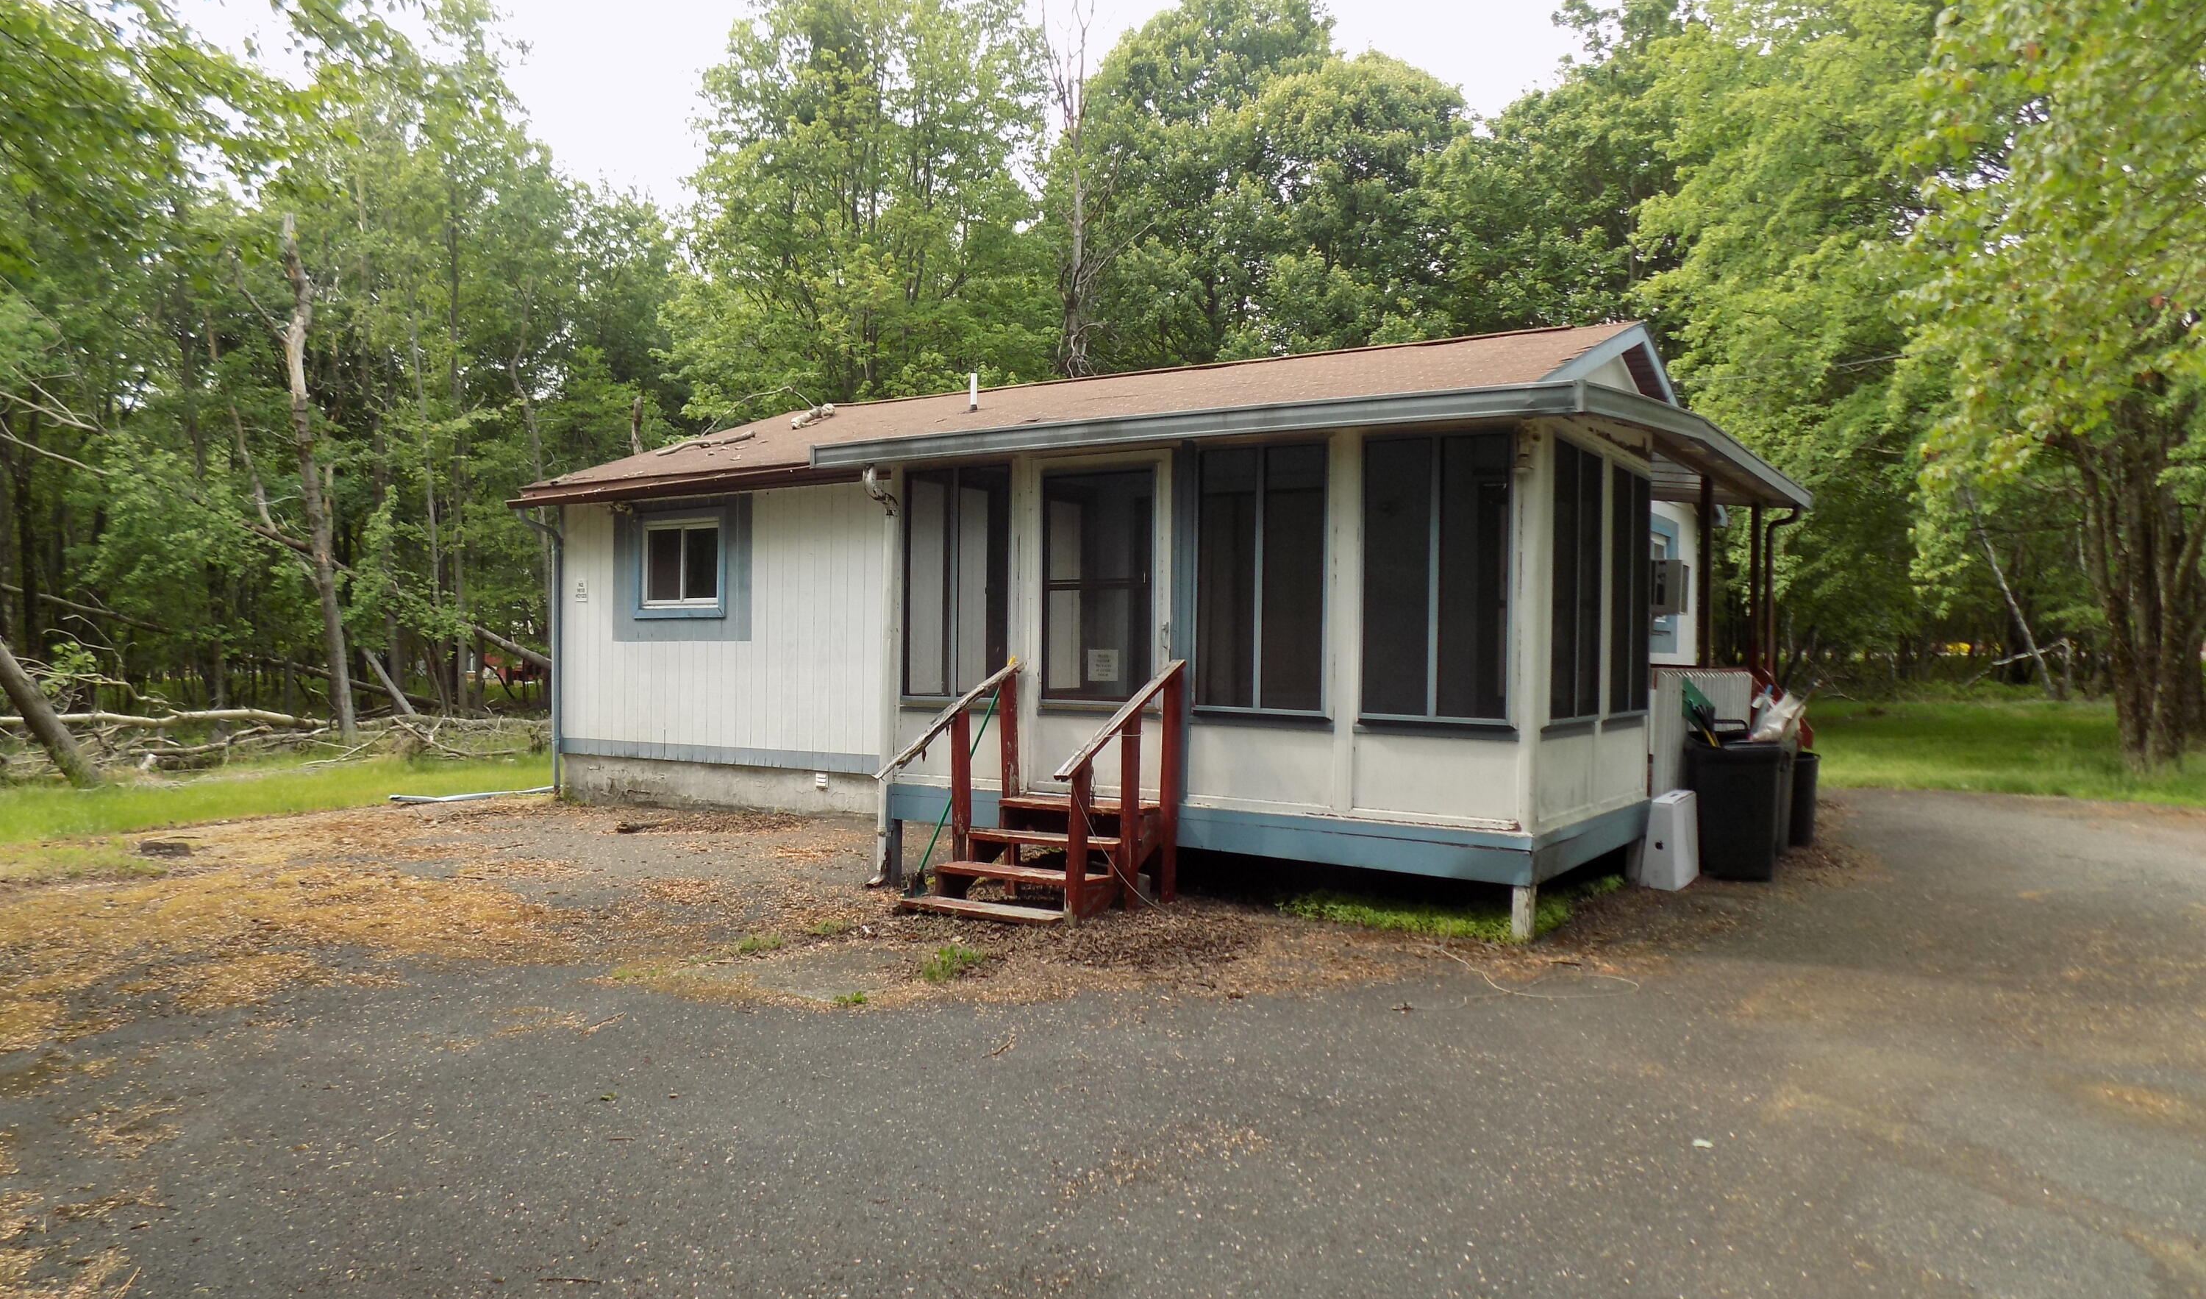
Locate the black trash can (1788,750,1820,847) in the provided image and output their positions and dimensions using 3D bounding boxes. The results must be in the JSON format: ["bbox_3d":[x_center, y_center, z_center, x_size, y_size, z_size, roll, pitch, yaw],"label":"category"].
[{"bbox_3d":[5.414,1.180,11.576,0.500,0.710,0.500,1,0,25],"label":"black trash can"}]

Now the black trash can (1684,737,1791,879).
[{"bbox_3d":[4.279,1.056,9.954,0.540,0.940,0.600,1,0,7],"label":"black trash can"}]

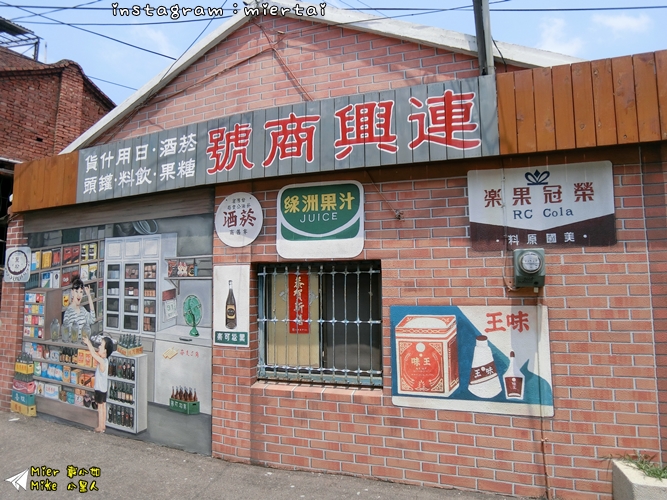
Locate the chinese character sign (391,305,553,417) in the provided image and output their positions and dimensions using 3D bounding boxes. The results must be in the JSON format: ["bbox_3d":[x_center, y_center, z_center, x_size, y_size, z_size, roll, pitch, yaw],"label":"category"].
[{"bbox_3d":[1.034,0.843,3.139,1.177,0.798,0.050,-2,-5,17],"label":"chinese character sign"}]

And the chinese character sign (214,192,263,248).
[{"bbox_3d":[-0.908,-0.290,3.854,0.519,0.533,0.050,-2,-5,17],"label":"chinese character sign"}]

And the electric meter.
[{"bbox_3d":[1.452,0.138,2.996,0.194,0.285,0.170,-2,-5,17],"label":"electric meter"}]

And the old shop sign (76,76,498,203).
[{"bbox_3d":[-0.829,-0.927,3.879,4.454,0.636,0.080,-2,-6,20],"label":"old shop sign"}]

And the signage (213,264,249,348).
[{"bbox_3d":[-0.965,0.521,3.800,0.385,0.748,0.050,-2,-5,17],"label":"signage"}]

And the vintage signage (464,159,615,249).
[{"bbox_3d":[1.562,-0.332,3.077,1.005,0.636,0.050,-2,-5,17],"label":"vintage signage"}]

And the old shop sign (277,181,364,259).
[{"bbox_3d":[-0.131,-0.269,3.607,0.822,0.680,0.050,-2,-5,17],"label":"old shop sign"}]

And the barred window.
[{"bbox_3d":[-0.133,0.649,3.699,1.230,1.068,0.100,-2,-5,17],"label":"barred window"}]

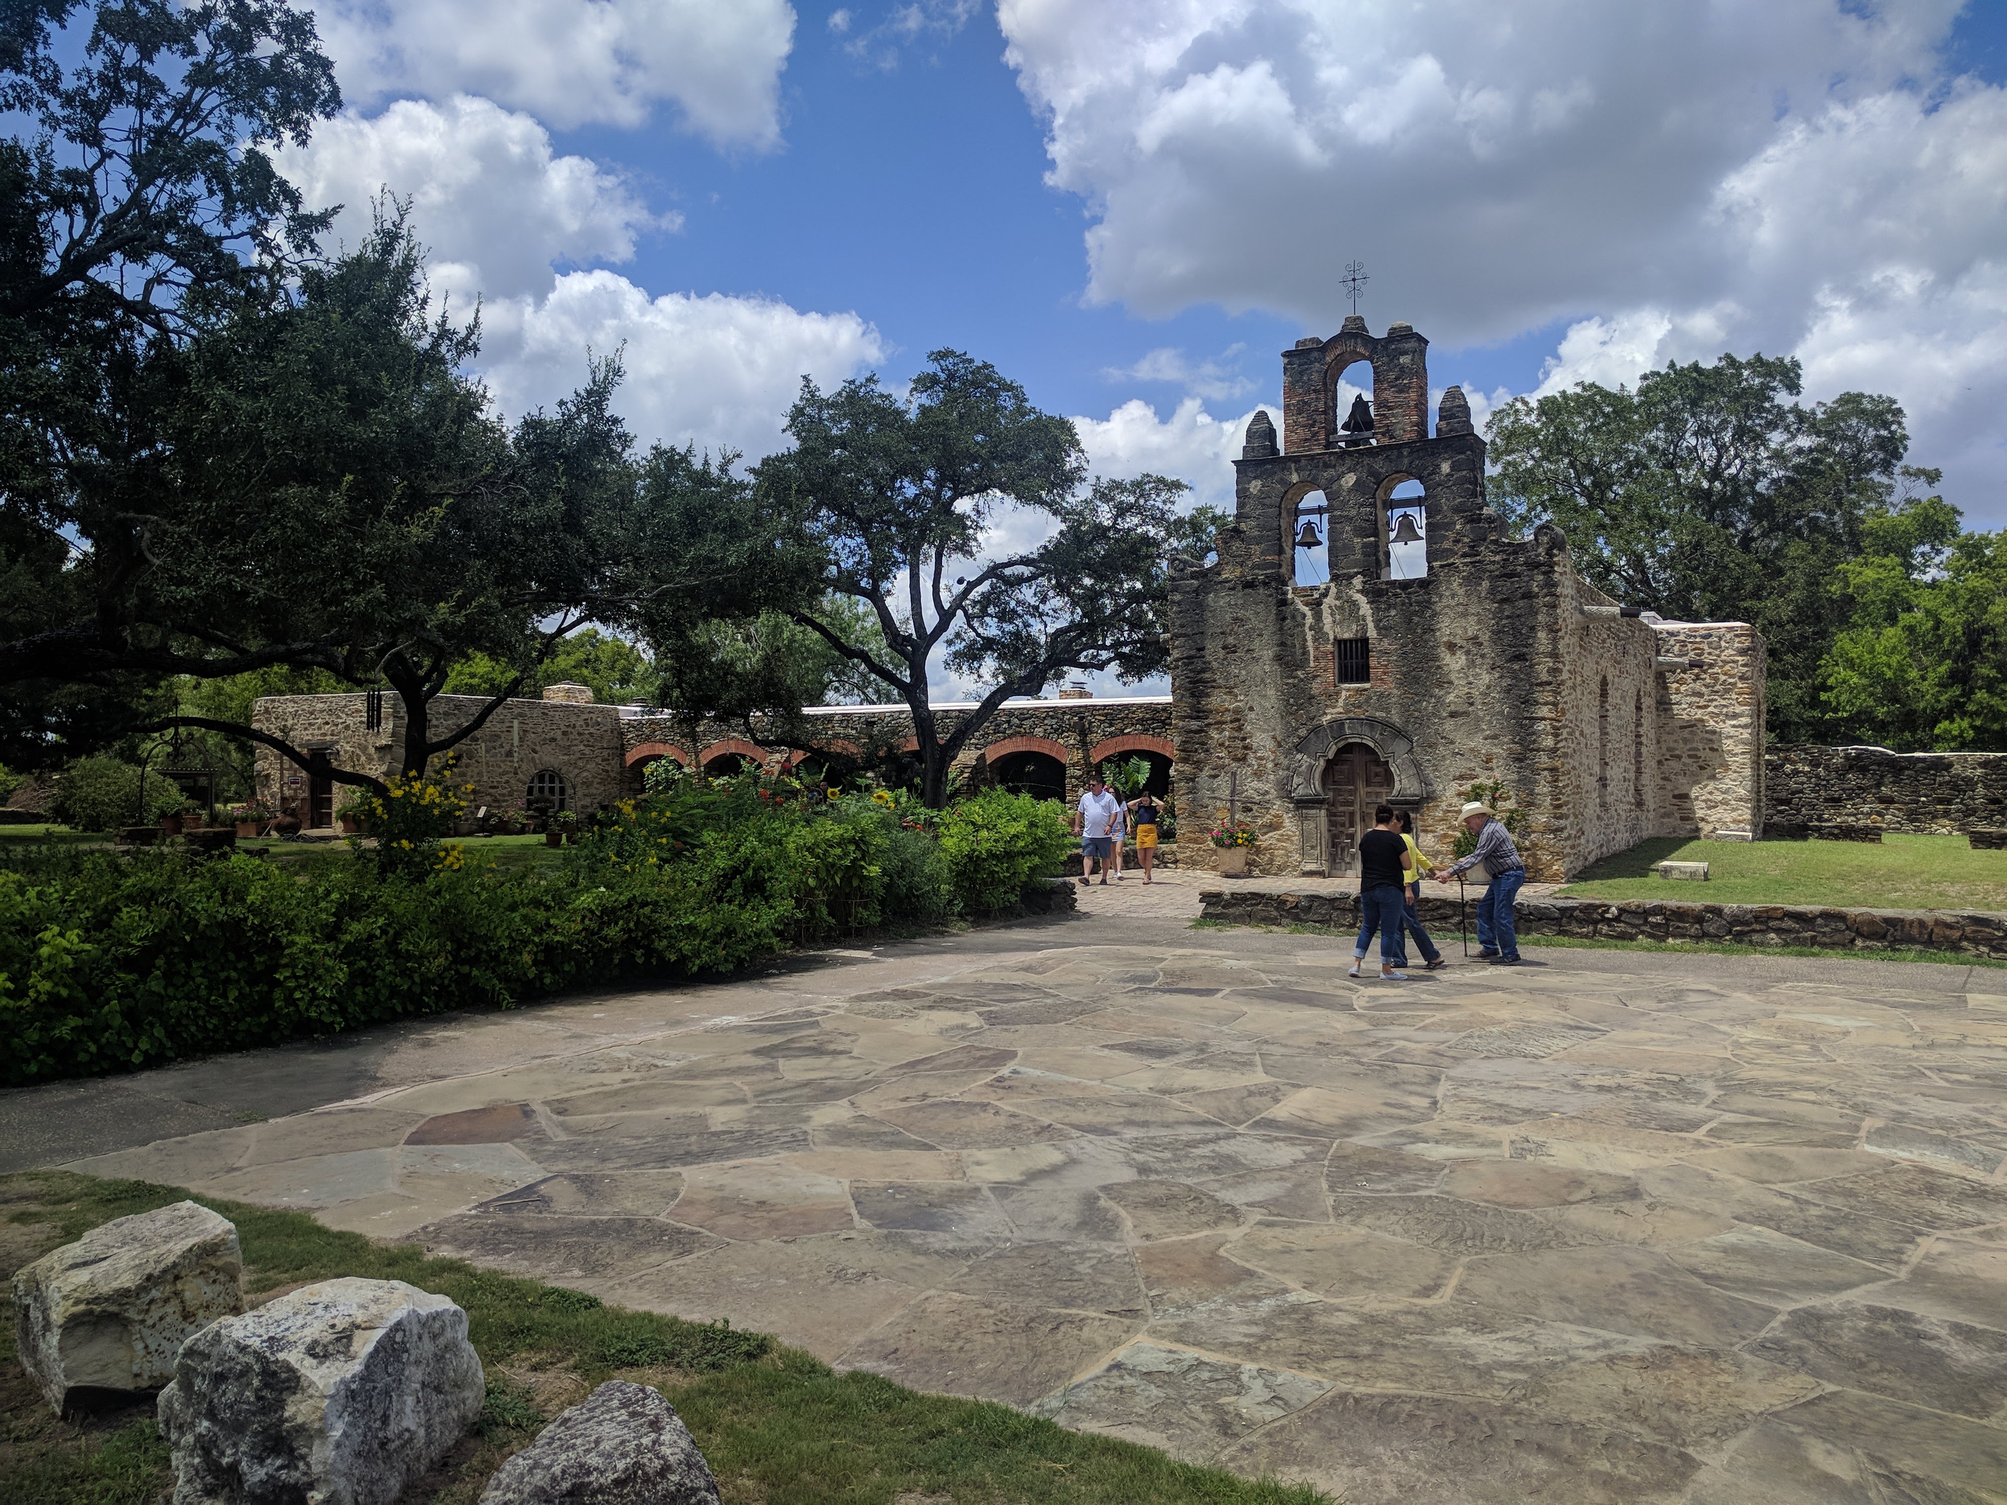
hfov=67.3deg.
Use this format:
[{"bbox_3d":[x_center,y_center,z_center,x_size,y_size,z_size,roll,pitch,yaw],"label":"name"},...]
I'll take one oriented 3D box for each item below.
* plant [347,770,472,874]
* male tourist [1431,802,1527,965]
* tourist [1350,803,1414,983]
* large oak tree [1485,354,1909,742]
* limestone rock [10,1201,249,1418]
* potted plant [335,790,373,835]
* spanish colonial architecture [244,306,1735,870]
[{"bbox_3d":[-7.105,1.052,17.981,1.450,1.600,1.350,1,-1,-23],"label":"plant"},{"bbox_3d":[4.798,1.304,15.175,0.880,1.610,0.550,0,-1,-14],"label":"male tourist"},{"bbox_3d":[3.492,1.279,13.875,0.500,1.610,0.420,-1,-1,30],"label":"tourist"},{"bbox_3d":[22.909,-5.331,50.132,14.500,15.900,13.500,-1,-1,24],"label":"large oak tree"},{"bbox_3d":[-2.420,1.514,4.167,0.500,0.410,0.500,1,-2,-43],"label":"limestone rock"},{"bbox_3d":[-16.728,1.533,38.775,0.900,1.150,0.850,-1,-1,30],"label":"potted plant"},{"bbox_3d":[0.141,-2.536,41.342,36.100,10.200,20.500,-1,-1,30],"label":"spanish colonial architecture"}]

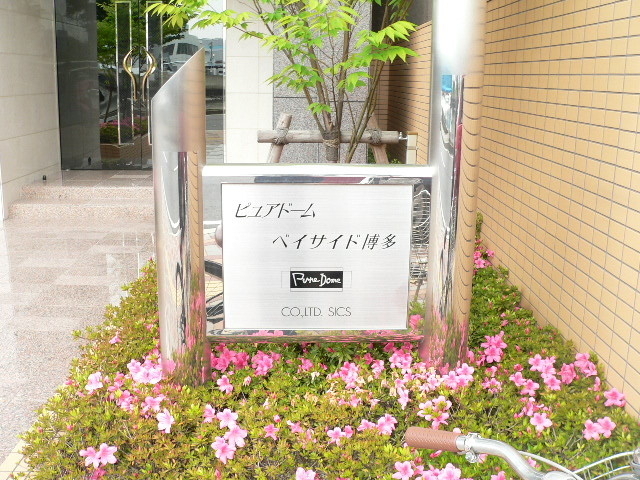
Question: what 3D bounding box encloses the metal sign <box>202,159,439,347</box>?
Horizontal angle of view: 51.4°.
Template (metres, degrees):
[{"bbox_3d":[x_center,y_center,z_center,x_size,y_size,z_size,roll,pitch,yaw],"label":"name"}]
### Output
[{"bbox_3d":[-0.009,0.045,1.811,0.600,0.500,0.058,0,14,-3],"label":"metal sign"}]

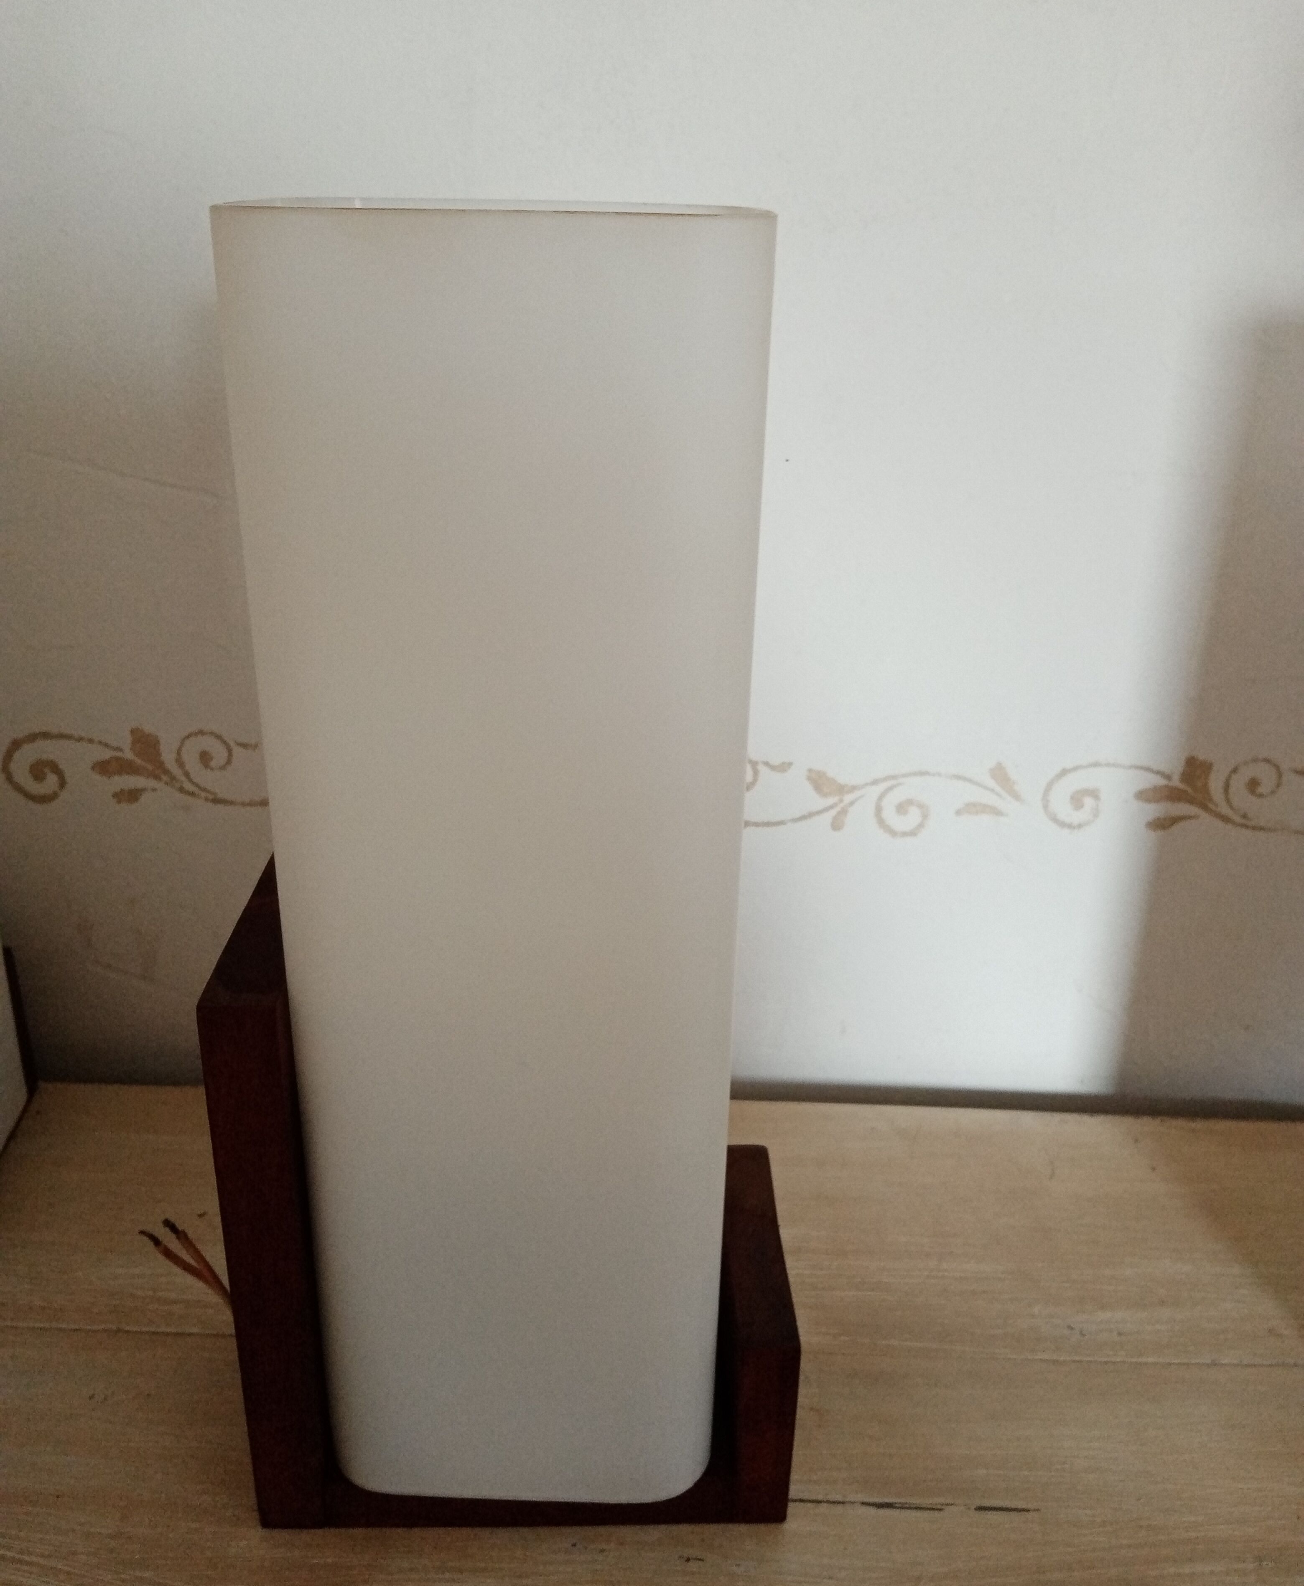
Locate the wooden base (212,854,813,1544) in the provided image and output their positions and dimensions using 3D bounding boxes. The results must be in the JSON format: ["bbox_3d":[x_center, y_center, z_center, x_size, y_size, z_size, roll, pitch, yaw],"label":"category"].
[{"bbox_3d":[-0.037,0.121,0.405,0.160,0.185,0.090,1,23,-2],"label":"wooden base"}]

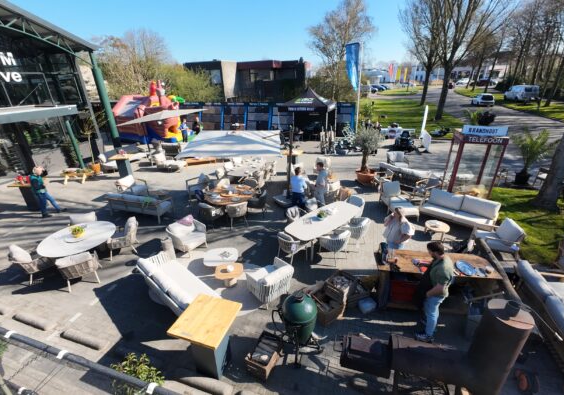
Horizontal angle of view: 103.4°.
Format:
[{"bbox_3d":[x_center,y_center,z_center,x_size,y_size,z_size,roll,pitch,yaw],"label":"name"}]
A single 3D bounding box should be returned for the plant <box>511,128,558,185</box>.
[{"bbox_3d":[9.950,-1.459,8.943,1.150,2.200,1.150,20,32,40],"label":"plant"}]

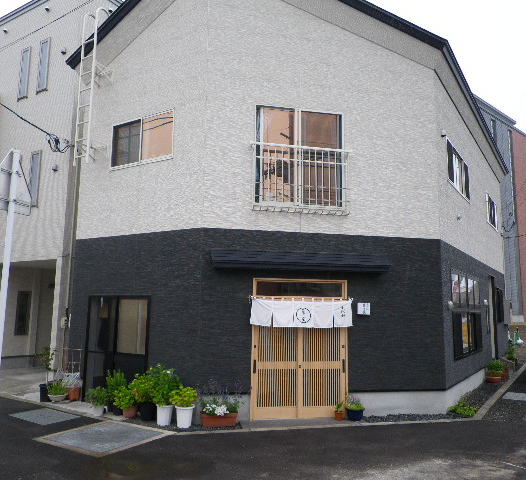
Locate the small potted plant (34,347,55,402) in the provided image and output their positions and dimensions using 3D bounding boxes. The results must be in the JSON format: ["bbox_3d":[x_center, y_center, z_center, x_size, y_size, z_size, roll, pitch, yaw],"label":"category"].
[{"bbox_3d":[-4.272,2.625,10.160,0.426,1.030,0.373,4,-9,-22],"label":"small potted plant"}]

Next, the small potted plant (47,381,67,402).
[{"bbox_3d":[-3.836,2.824,9.702,0.350,0.373,0.350,4,-8,-21],"label":"small potted plant"}]

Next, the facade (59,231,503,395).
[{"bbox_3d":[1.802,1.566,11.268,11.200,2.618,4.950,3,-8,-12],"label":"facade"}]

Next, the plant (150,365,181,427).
[{"bbox_3d":[-1.545,2.456,8.230,0.497,0.914,0.462,2,-8,-10],"label":"plant"}]

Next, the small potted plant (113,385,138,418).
[{"bbox_3d":[-2.217,2.629,8.464,0.395,0.487,0.395,3,-8,-13],"label":"small potted plant"}]

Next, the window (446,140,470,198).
[{"bbox_3d":[4.195,-1.414,11.061,0.120,0.859,2.371,-4,-9,31],"label":"window"}]

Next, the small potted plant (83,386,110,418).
[{"bbox_3d":[-2.843,2.756,8.869,0.414,0.469,0.406,3,-8,-17],"label":"small potted plant"}]

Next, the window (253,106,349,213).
[{"bbox_3d":[0.700,-1.457,9.378,1.766,1.911,0.220,3,-8,-12],"label":"window"}]

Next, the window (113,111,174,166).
[{"bbox_3d":[-2.327,-1.907,9.954,1.643,0.928,0.120,-4,-9,32],"label":"window"}]

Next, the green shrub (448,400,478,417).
[{"bbox_3d":[3.612,3.060,9.387,0.450,0.220,0.520,-4,-9,31],"label":"green shrub"}]

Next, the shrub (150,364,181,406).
[{"bbox_3d":[-1.549,2.316,8.248,0.497,0.638,0.462,2,-8,-10],"label":"shrub"}]

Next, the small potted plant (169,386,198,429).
[{"bbox_3d":[-1.238,2.604,8.091,0.415,0.599,0.385,2,-8,-8],"label":"small potted plant"}]

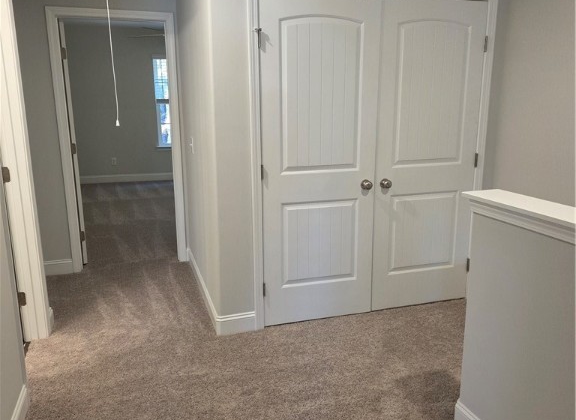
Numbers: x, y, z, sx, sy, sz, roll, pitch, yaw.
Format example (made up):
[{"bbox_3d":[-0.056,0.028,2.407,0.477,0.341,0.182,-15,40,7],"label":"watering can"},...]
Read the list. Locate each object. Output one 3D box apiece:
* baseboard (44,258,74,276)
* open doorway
[{"bbox_3d":[-1.929,0.481,4.261,0.250,0.125,0.020,-4,14,-17],"label":"baseboard"},{"bbox_3d":[-1.381,-0.543,4.263,0.944,2.111,0.140,-4,14,-17],"label":"open doorway"}]

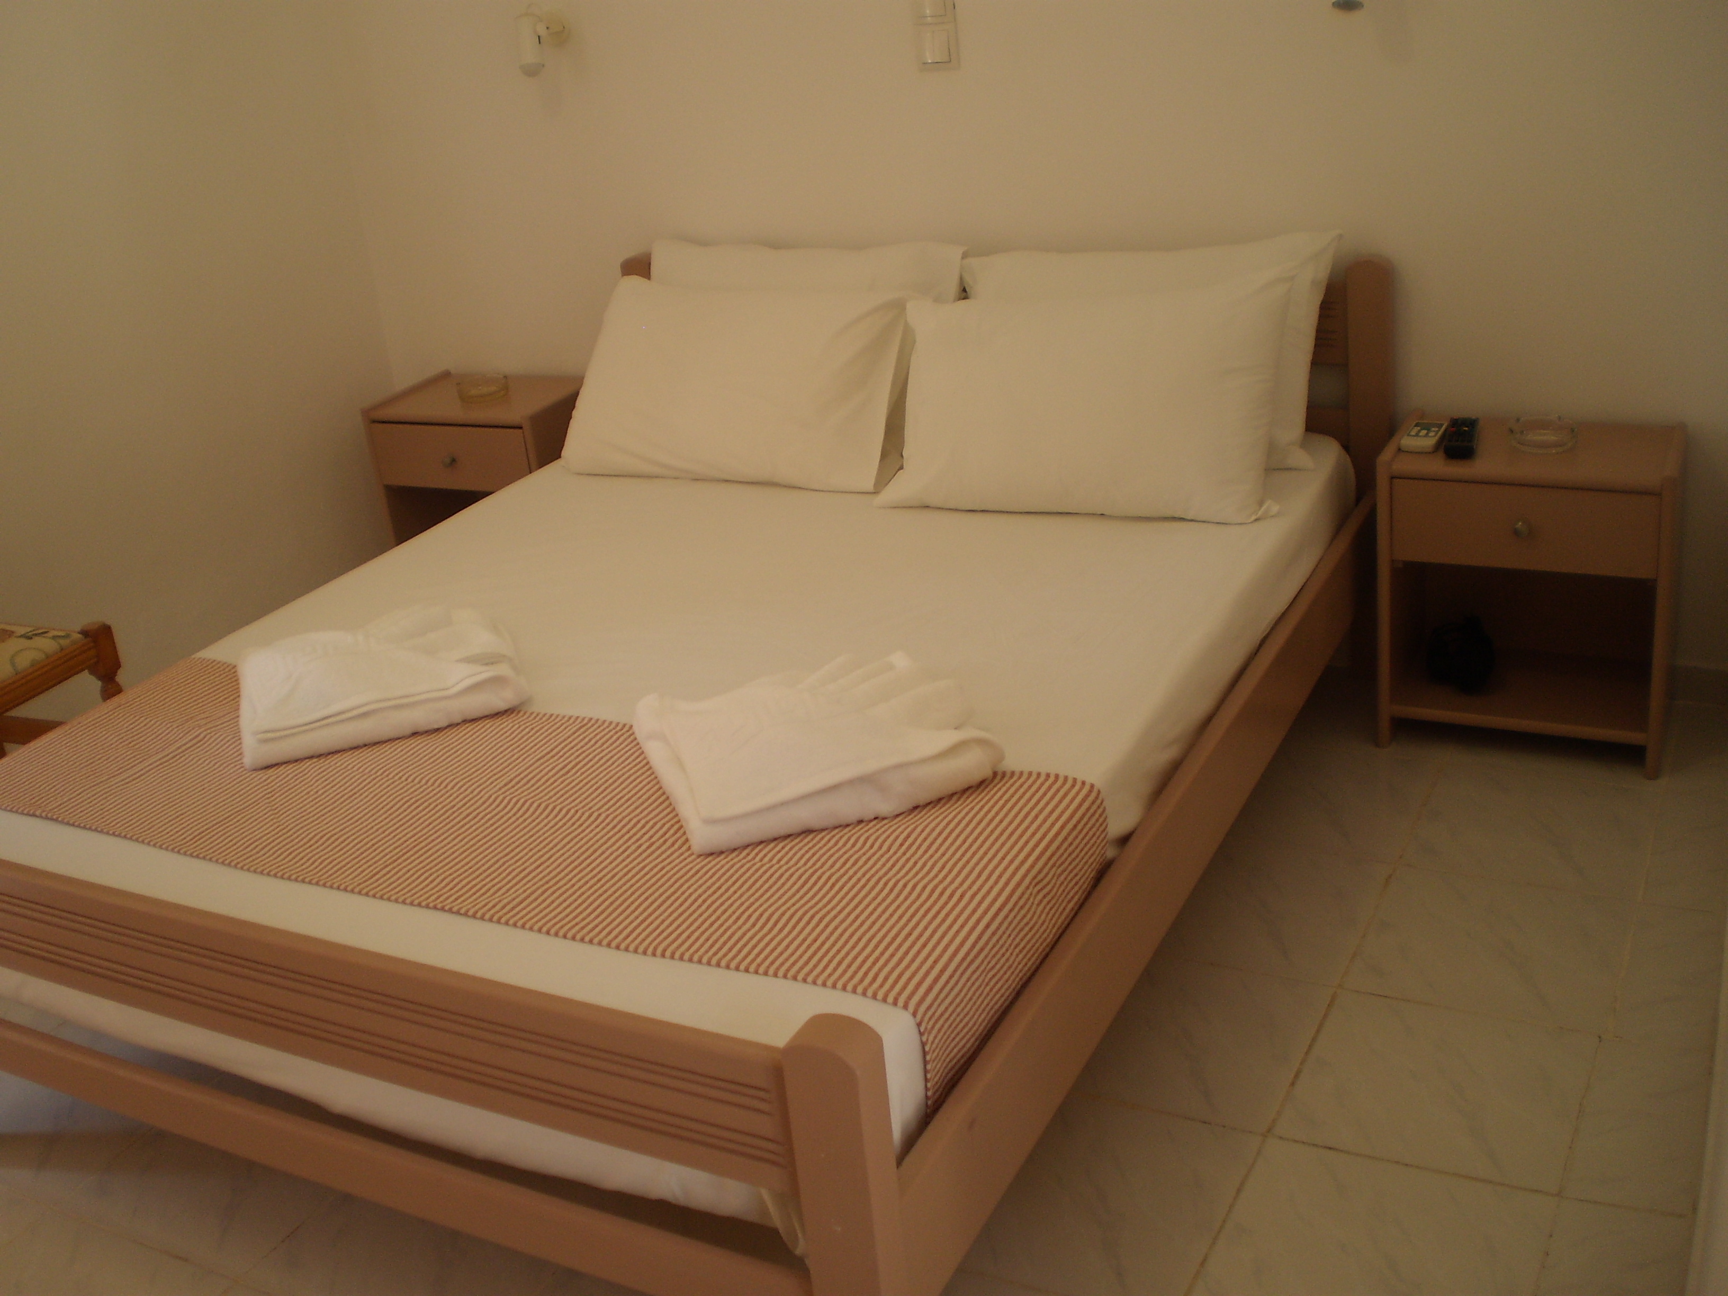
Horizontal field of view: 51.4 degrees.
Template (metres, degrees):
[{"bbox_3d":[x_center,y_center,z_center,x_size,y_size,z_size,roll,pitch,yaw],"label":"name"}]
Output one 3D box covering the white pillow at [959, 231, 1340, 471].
[{"bbox_3d":[0.478,-0.523,3.170,0.682,0.389,0.141,7,18,27],"label":"white pillow"}]

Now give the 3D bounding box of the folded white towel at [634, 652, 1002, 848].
[{"bbox_3d":[-0.066,0.105,2.251,0.384,0.066,0.343,-13,25,-14],"label":"folded white towel"}]

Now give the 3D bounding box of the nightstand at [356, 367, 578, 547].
[{"bbox_3d":[-0.791,-0.317,3.998,0.440,0.515,0.282,6,27,26],"label":"nightstand"}]

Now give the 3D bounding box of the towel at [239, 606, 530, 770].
[{"bbox_3d":[-0.696,0.032,2.579,0.384,0.066,0.328,-13,25,-14],"label":"towel"}]

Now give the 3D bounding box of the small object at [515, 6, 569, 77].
[{"bbox_3d":[-0.642,-1.201,3.561,0.063,0.126,0.111,7,27,27],"label":"small object"}]

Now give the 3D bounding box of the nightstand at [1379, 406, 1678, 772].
[{"bbox_3d":[1.116,-0.099,3.011,0.440,0.515,0.282,6,27,27],"label":"nightstand"}]

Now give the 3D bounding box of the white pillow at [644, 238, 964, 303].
[{"bbox_3d":[-0.118,-0.593,3.481,0.682,0.389,0.141,7,18,27],"label":"white pillow"}]

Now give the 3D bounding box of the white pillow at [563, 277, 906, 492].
[{"bbox_3d":[-0.246,-0.506,3.377,0.687,0.379,0.141,7,-4,27],"label":"white pillow"}]

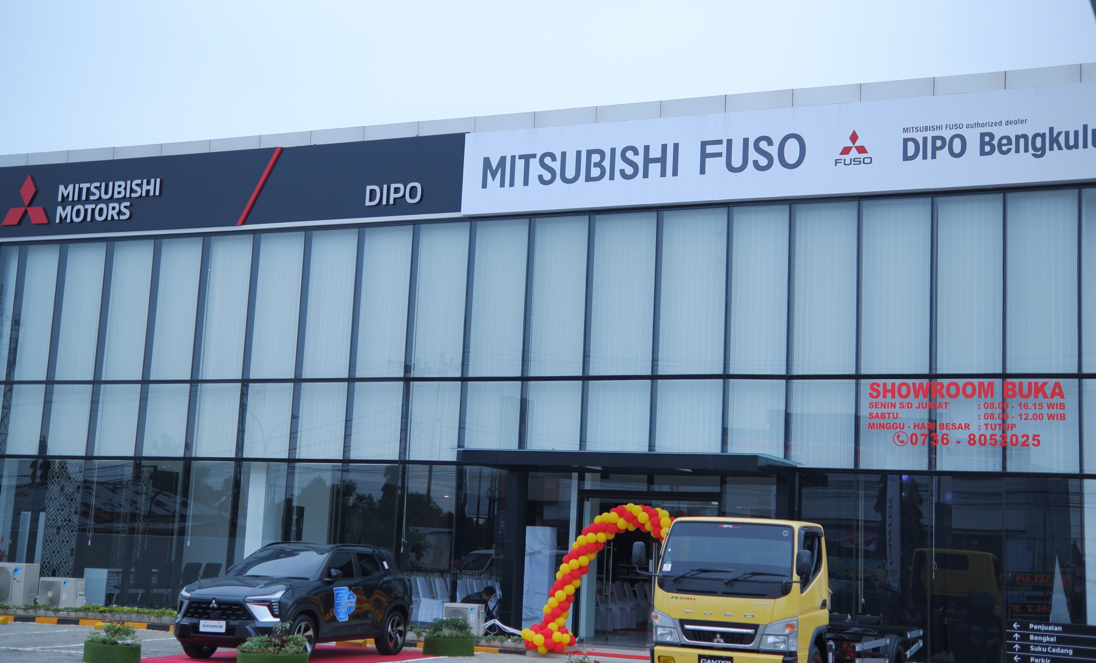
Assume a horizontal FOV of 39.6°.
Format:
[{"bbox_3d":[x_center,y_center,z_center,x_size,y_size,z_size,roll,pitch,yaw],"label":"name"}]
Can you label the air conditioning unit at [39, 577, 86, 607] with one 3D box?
[{"bbox_3d":[-9.507,5.131,29.730,0.850,0.620,0.320,-1,-10,23],"label":"air conditioning unit"}]

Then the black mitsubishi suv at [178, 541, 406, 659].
[{"bbox_3d":[-3.675,3.980,22.650,1.840,1.660,4.390,-1,-10,23],"label":"black mitsubishi suv"}]

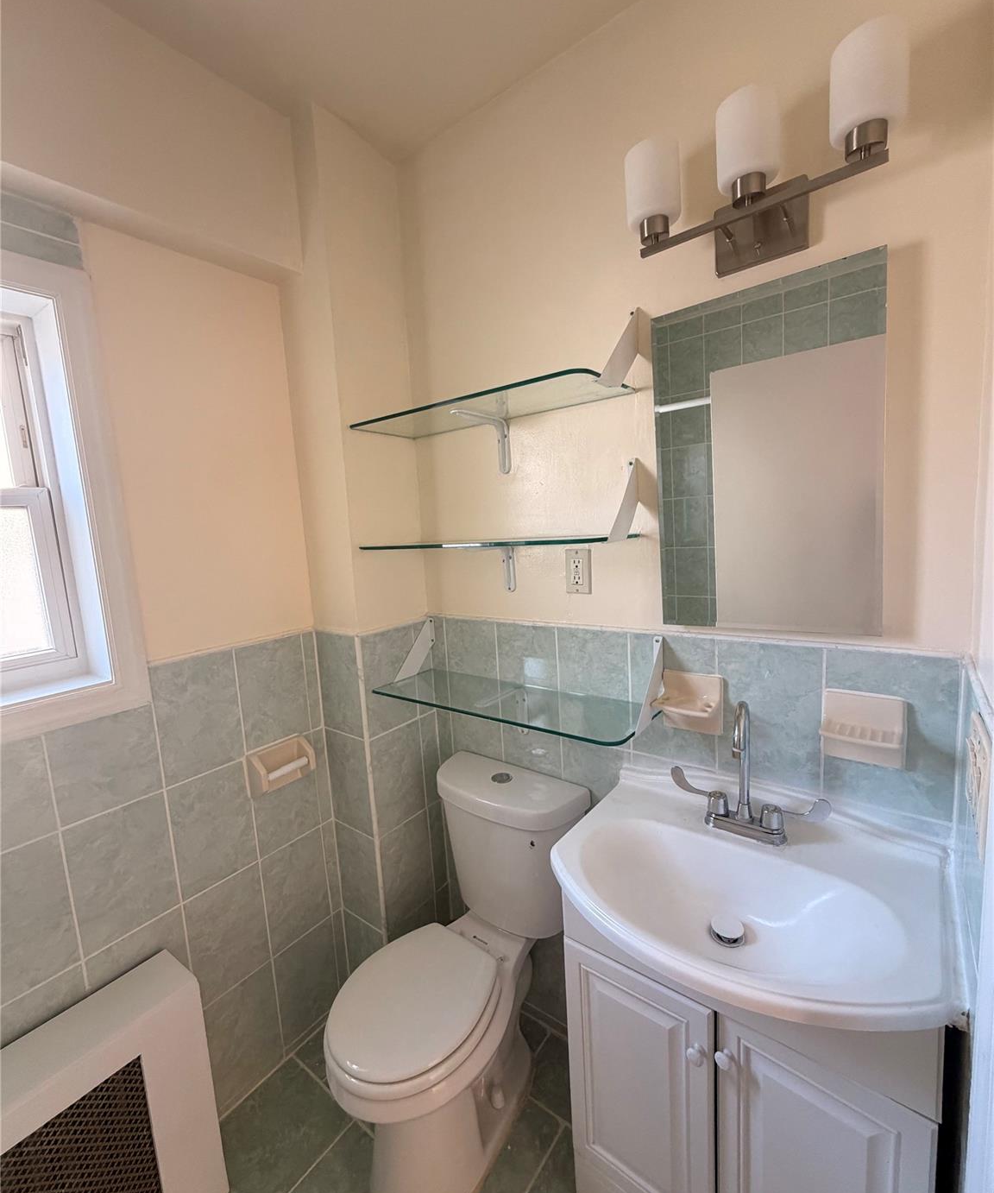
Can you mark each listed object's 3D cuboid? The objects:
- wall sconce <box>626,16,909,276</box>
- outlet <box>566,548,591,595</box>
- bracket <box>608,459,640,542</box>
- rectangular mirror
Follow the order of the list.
[{"bbox_3d":[0.456,-0.738,0.957,0.445,0.220,0.149,2,9,38],"label":"wall sconce"},{"bbox_3d":[0.205,-0.063,1.352,0.070,0.115,0.012,2,9,38],"label":"outlet"},{"bbox_3d":[0.268,-0.215,1.184,0.026,0.182,0.159,2,9,38],"label":"bracket"},{"bbox_3d":[0.520,-0.261,1.063,0.404,0.659,0.027,2,9,38],"label":"rectangular mirror"}]

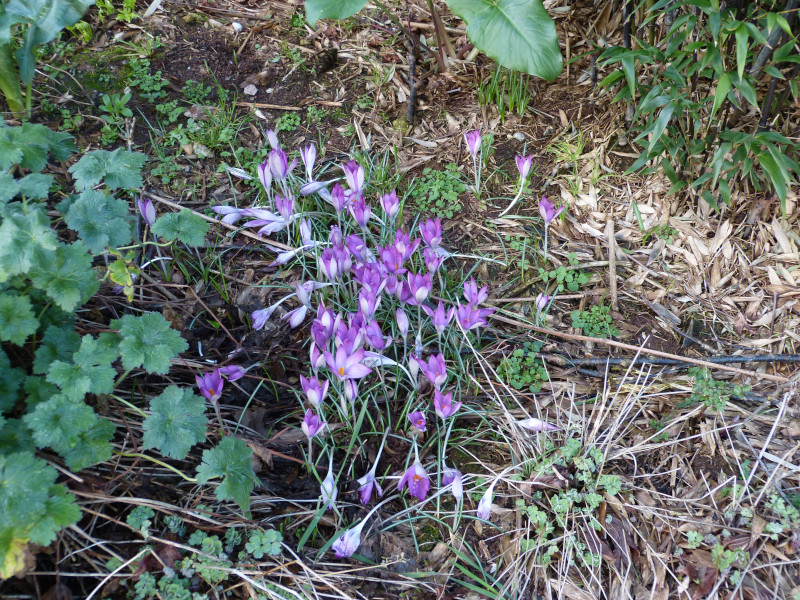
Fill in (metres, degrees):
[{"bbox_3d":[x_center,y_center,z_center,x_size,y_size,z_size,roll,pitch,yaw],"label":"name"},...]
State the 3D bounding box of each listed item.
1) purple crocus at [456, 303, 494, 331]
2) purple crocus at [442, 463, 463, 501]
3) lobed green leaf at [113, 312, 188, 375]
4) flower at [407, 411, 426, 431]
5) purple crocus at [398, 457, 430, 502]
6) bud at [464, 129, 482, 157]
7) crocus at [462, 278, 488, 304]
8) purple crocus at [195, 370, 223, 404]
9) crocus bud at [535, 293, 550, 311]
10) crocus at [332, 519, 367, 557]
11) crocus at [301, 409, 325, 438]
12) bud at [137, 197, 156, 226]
[{"bbox_3d":[0.096,0.021,1.206,0.050,0.040,0.050,0,59,0],"label":"purple crocus"},{"bbox_3d":[0.059,0.208,1.047,0.023,0.045,0.025,0,48,0],"label":"purple crocus"},{"bbox_3d":[-0.303,0.053,1.122,0.086,0.020,0.083,0,57,0],"label":"lobed green leaf"},{"bbox_3d":[0.021,0.145,1.102,0.024,0.024,0.034,5,2,6],"label":"flower"},{"bbox_3d":[0.017,0.205,1.057,0.036,0.034,0.047,-3,75,-1],"label":"purple crocus"},{"bbox_3d":[0.120,-0.256,1.515,0.029,0.048,0.029,-3,42,3],"label":"bud"},{"bbox_3d":[0.102,-0.011,1.243,0.035,0.037,0.035,0,48,0],"label":"crocus"},{"bbox_3d":[-0.235,0.106,1.143,0.032,0.047,0.032,-4,50,4],"label":"purple crocus"},{"bbox_3d":[0.191,0.002,1.230,0.018,0.026,0.018,0,43,0],"label":"crocus bud"},{"bbox_3d":[-0.054,0.261,1.011,0.041,0.027,0.025,-52,30,-3],"label":"crocus"},{"bbox_3d":[-0.098,0.139,1.040,0.027,0.036,0.027,0,43,0],"label":"crocus"},{"bbox_3d":[-0.362,-0.127,1.321,0.023,0.043,0.023,-6,42,6],"label":"bud"}]

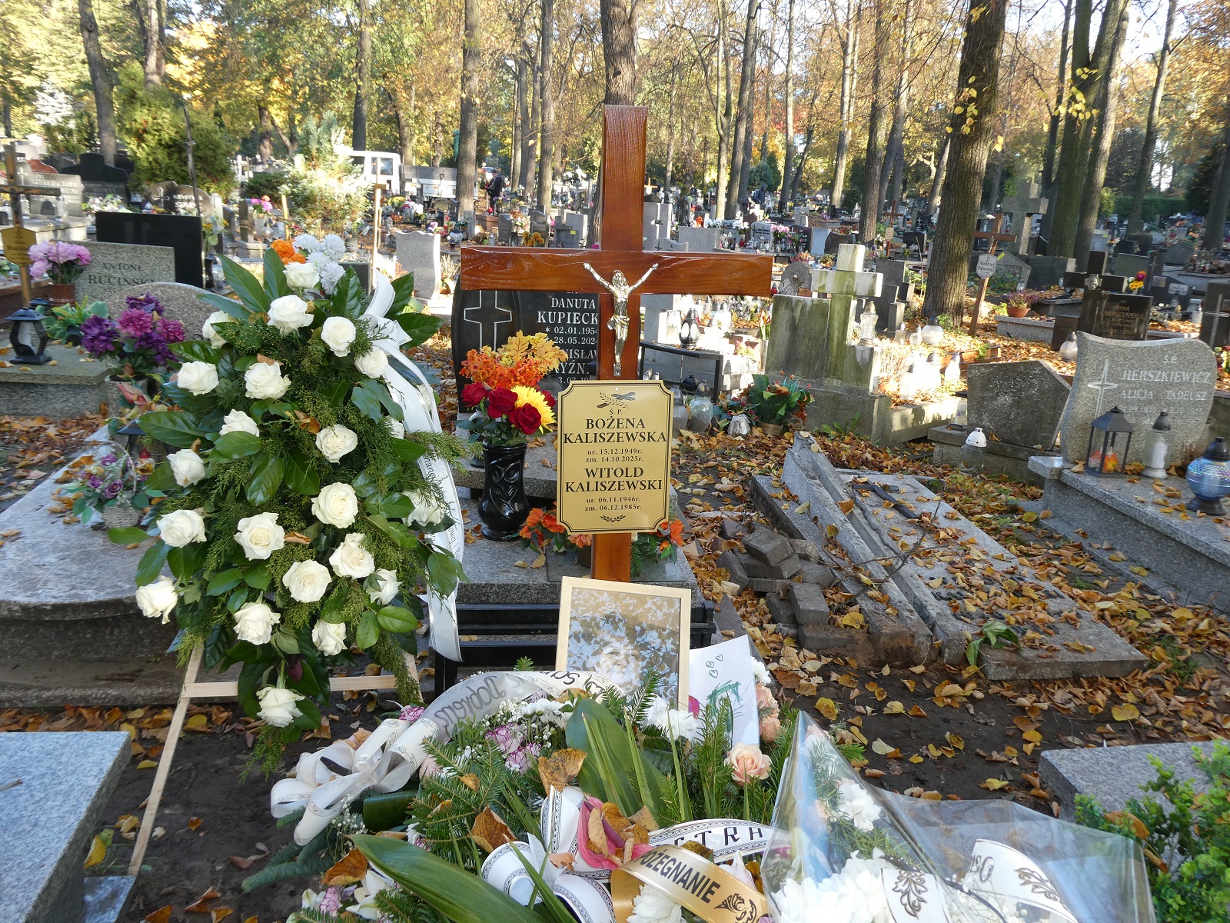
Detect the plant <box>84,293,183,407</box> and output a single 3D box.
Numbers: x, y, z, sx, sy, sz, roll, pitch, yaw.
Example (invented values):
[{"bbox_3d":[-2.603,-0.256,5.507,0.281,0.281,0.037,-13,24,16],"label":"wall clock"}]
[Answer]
[{"bbox_3d":[-2.051,-0.471,4.250,0.390,0.460,0.350,-3,17,-17],"label":"plant"}]

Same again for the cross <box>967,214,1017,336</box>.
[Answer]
[{"bbox_3d":[3.531,-1.780,9.500,0.065,1.148,0.442,-16,27,-43],"label":"cross"}]

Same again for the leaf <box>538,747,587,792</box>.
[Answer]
[{"bbox_3d":[-0.082,0.481,1.550,0.075,0.060,0.035,1,16,5],"label":"leaf"}]

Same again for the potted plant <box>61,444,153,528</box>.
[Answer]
[{"bbox_3d":[-1.712,0.082,3.360,0.273,0.275,0.237,-8,18,-27],"label":"potted plant"}]

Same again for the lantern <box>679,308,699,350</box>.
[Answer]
[{"bbox_3d":[0.513,-0.916,6.900,0.139,0.291,0.139,0,16,0],"label":"lantern"}]

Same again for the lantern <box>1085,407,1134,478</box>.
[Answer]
[{"bbox_3d":[2.109,-0.085,4.250,0.118,0.285,0.118,0,16,-5],"label":"lantern"}]

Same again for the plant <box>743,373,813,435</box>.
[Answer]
[{"bbox_3d":[1.009,-0.351,6.200,0.400,0.350,0.360,3,16,6],"label":"plant"}]

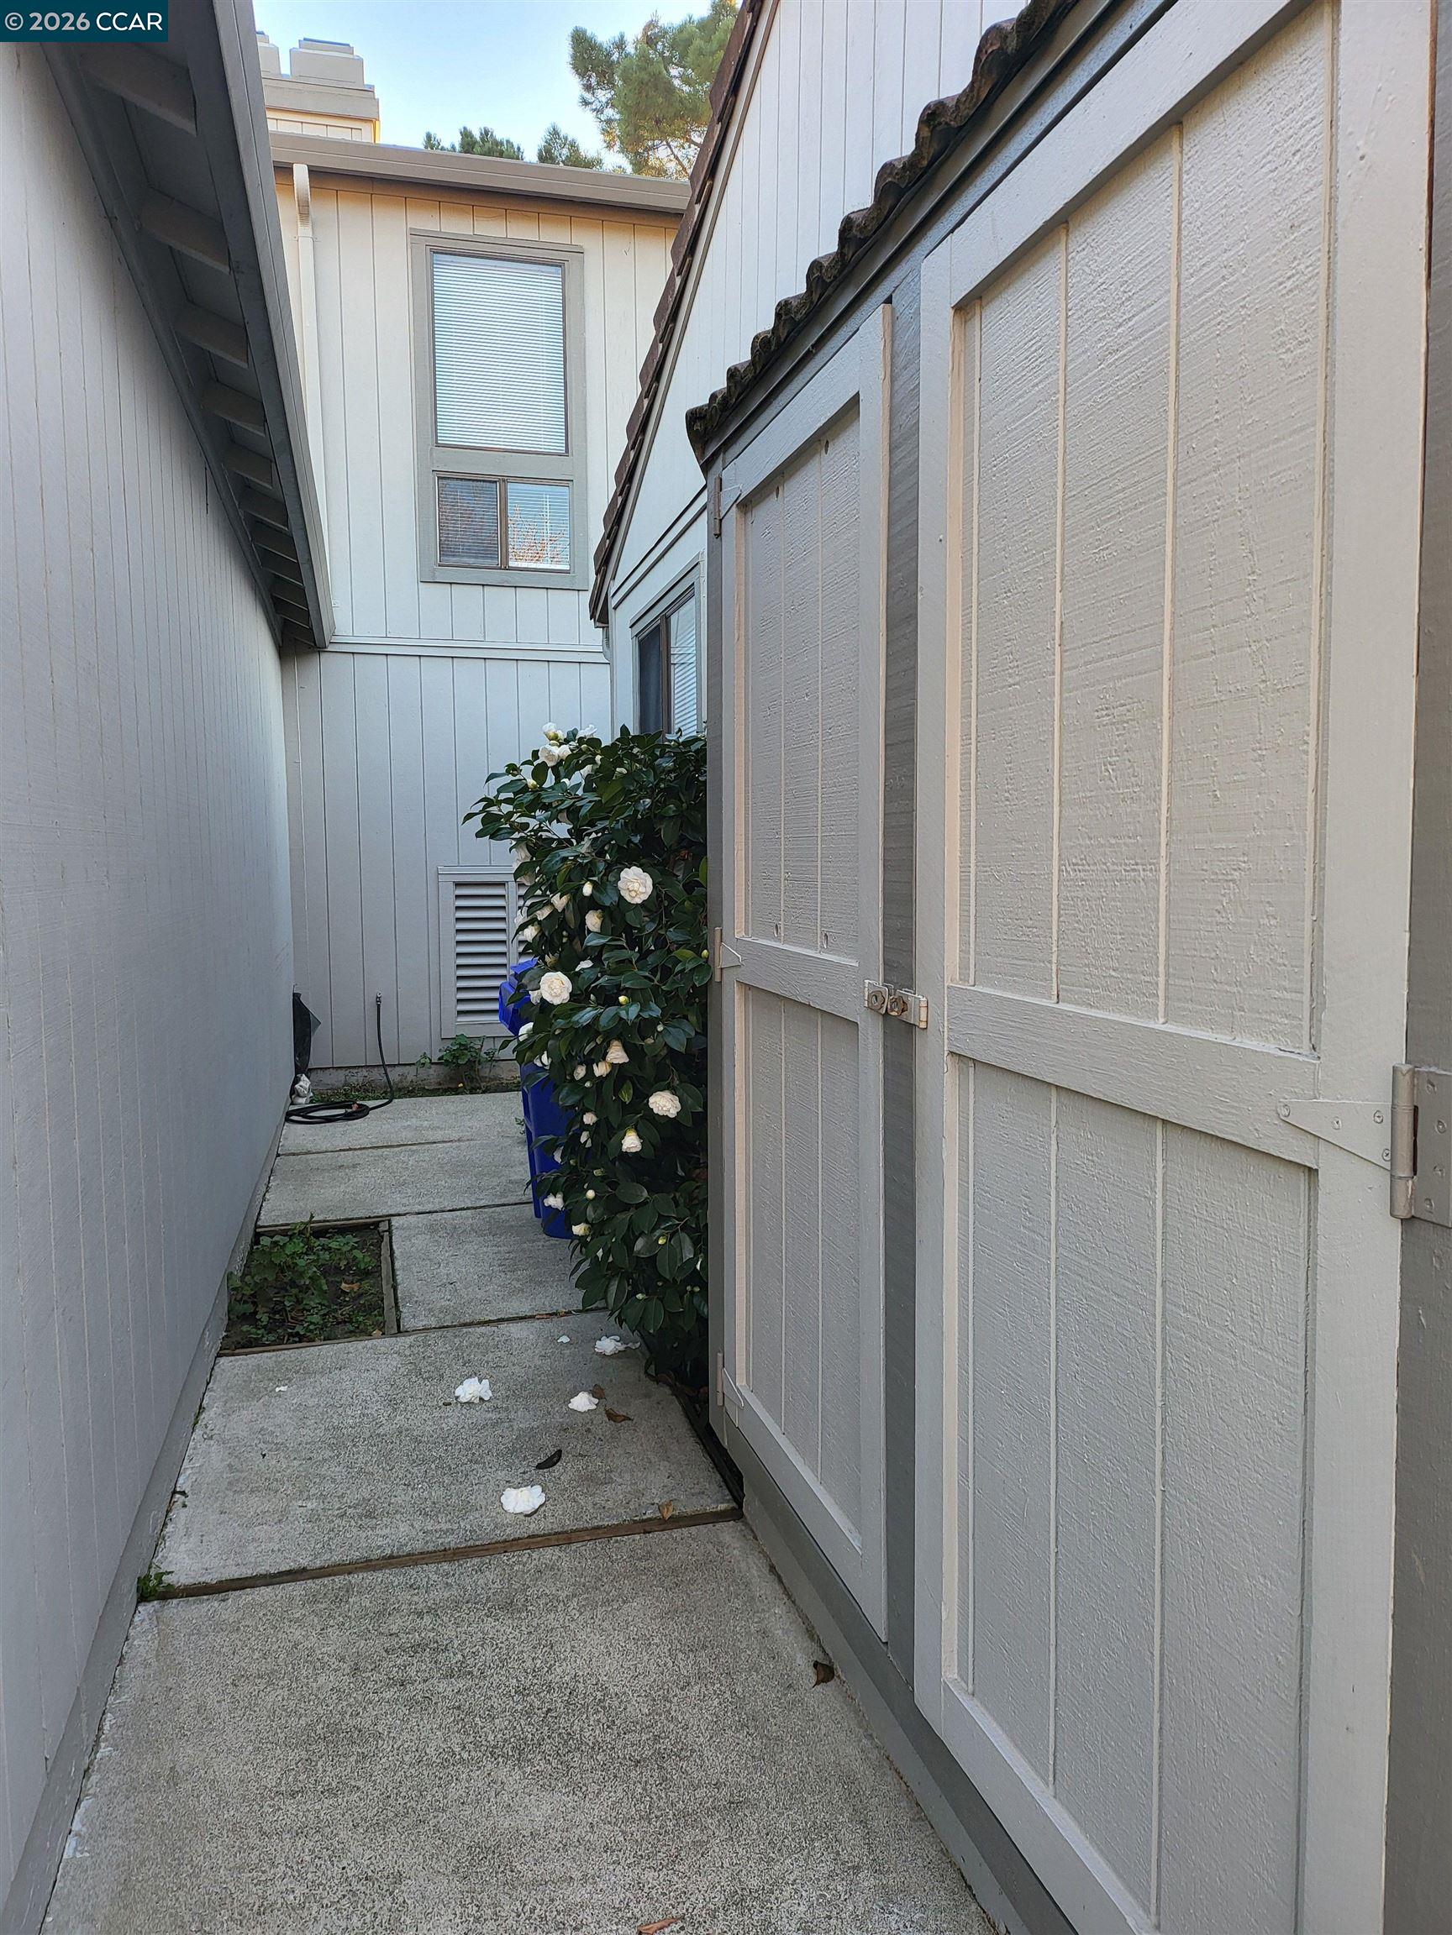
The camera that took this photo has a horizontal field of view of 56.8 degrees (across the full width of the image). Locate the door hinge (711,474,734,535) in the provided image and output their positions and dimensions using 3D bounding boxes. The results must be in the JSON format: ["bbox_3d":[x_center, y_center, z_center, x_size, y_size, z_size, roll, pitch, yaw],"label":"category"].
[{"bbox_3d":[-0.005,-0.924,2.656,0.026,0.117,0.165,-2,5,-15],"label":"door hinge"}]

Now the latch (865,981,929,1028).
[{"bbox_3d":[0.230,0.048,1.856,0.030,0.041,0.185,-2,5,-15],"label":"latch"}]

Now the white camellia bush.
[{"bbox_3d":[-0.156,0.231,3.664,0.980,1.750,1.200,-2,5,-15],"label":"white camellia bush"}]

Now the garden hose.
[{"bbox_3d":[-2.240,0.509,7.771,0.585,0.570,1.190,-2,5,-15],"label":"garden hose"}]

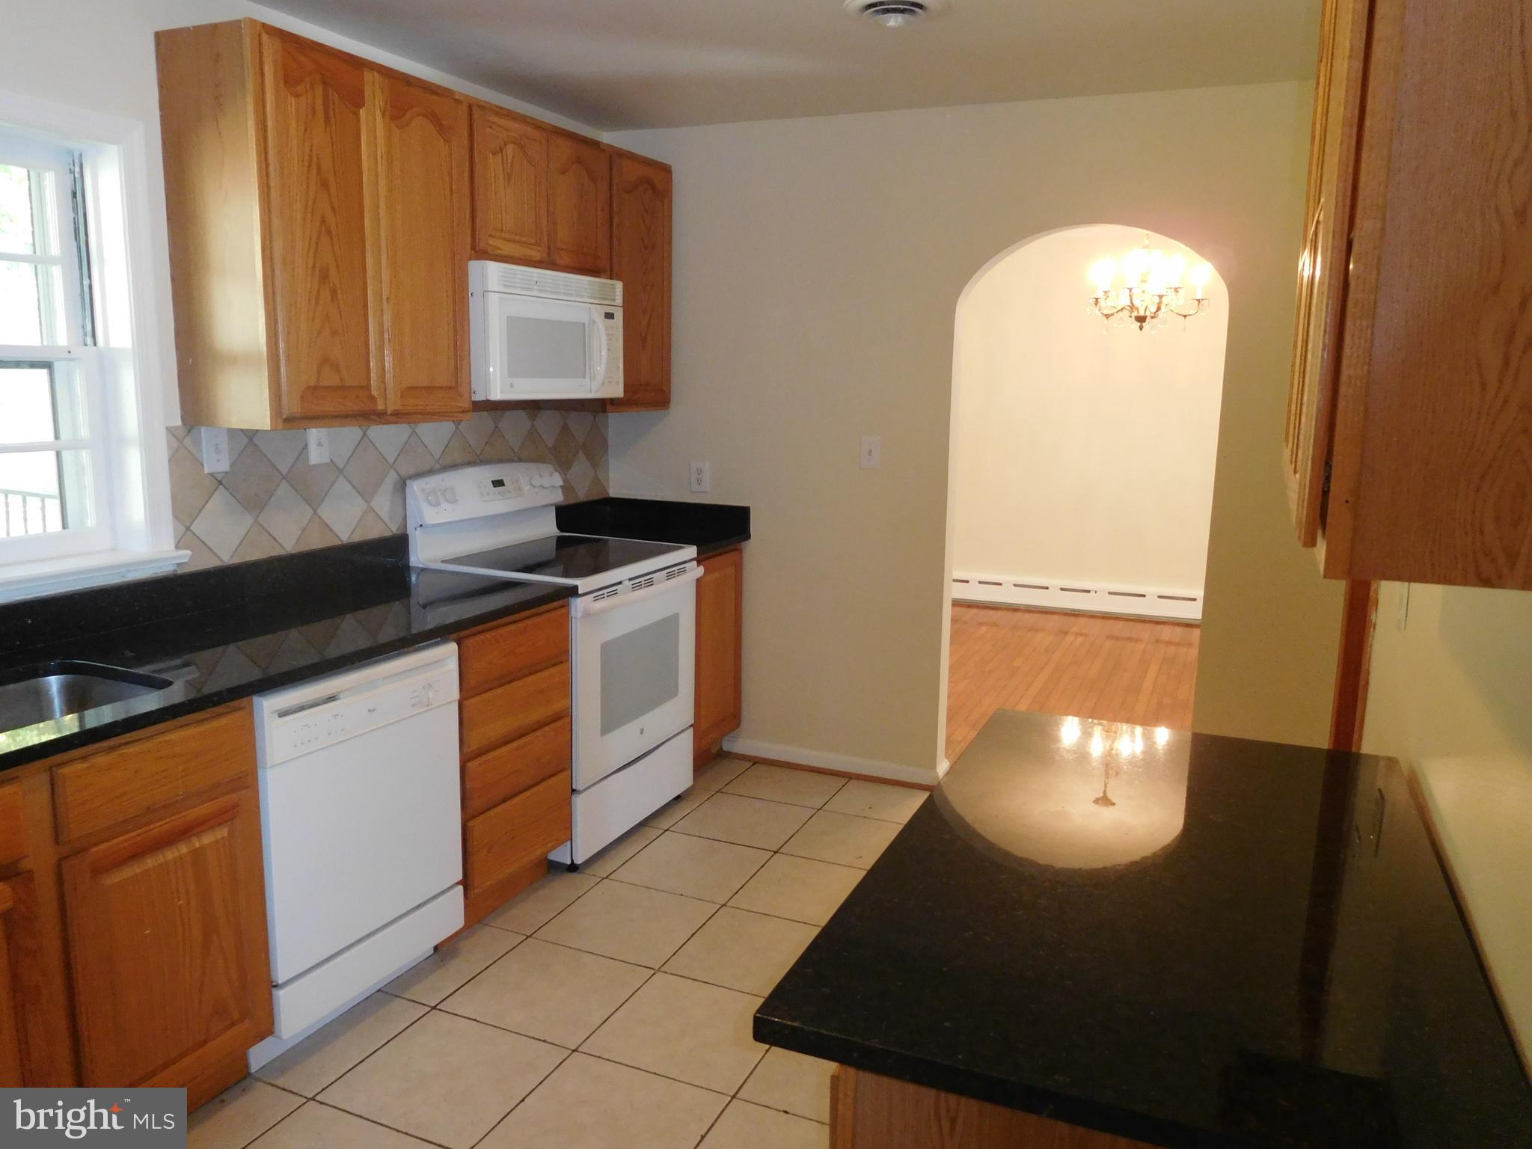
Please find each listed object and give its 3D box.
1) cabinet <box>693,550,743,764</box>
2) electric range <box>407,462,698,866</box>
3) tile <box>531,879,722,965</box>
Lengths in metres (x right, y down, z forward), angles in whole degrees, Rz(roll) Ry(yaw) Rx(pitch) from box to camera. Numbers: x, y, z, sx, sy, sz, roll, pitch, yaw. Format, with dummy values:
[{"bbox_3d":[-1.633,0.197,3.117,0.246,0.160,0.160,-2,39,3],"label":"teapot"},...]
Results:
[{"bbox_3d":[-0.473,0.315,4.373,0.621,0.880,0.478,5,11,23],"label":"cabinet"},{"bbox_3d":[-0.681,0.257,3.763,0.681,1.194,0.768,5,11,23],"label":"electric range"},{"bbox_3d":[-0.385,0.984,3.139,0.388,0.010,0.388,5,11,23],"label":"tile"}]

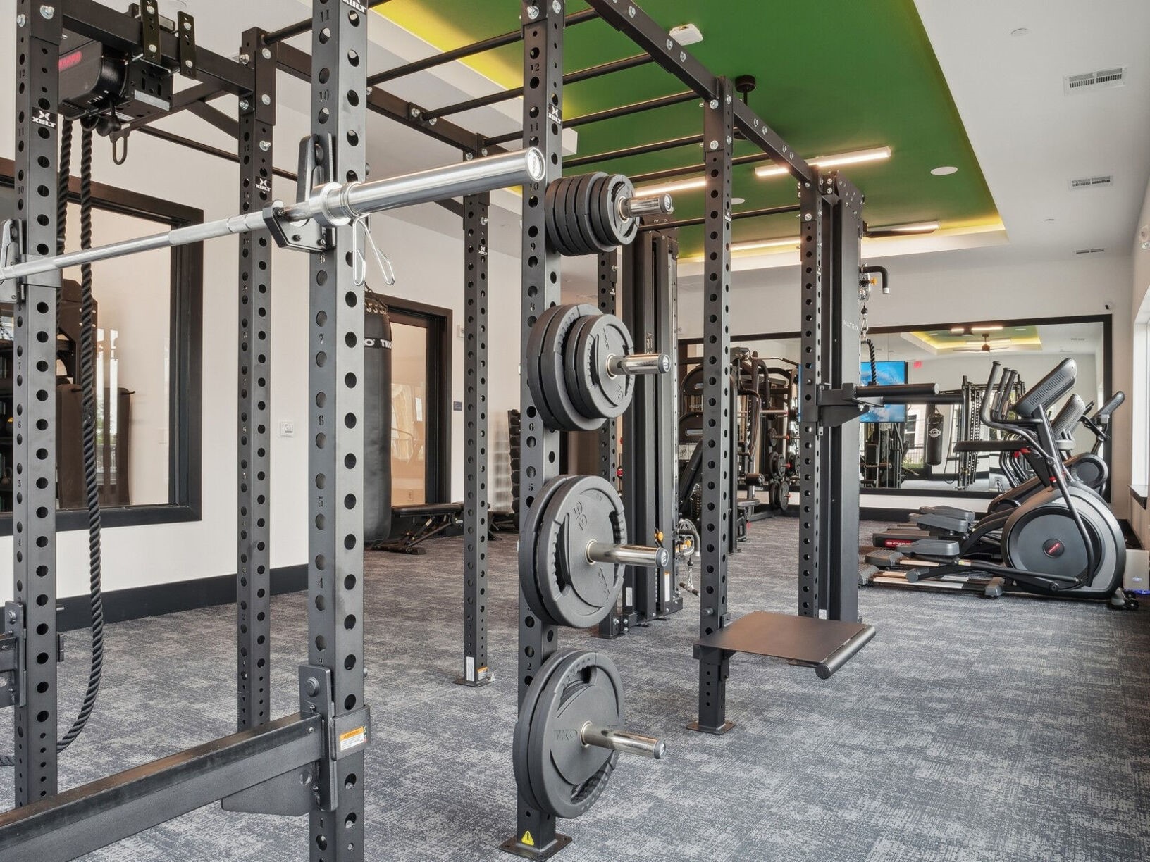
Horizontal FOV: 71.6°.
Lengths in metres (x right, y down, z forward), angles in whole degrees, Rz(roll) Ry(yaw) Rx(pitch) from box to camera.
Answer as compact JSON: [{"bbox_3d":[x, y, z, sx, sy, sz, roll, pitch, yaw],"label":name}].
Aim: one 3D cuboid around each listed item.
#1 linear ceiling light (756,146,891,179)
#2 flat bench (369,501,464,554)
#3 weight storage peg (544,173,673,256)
[{"bbox_3d":[2.300,-2.520,7.460,1.220,0.075,0.110,0,0,33],"label":"linear ceiling light"},{"bbox_3d":[-1.435,0.955,8.190,0.680,0.440,1.420,0,0,33],"label":"flat bench"},{"bbox_3d":[0.080,-0.562,2.062,0.340,0.215,0.215,0,0,33],"label":"weight storage peg"}]

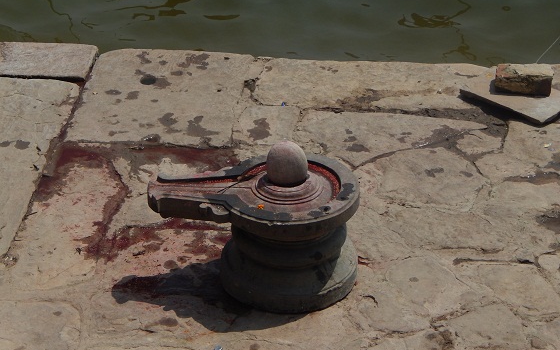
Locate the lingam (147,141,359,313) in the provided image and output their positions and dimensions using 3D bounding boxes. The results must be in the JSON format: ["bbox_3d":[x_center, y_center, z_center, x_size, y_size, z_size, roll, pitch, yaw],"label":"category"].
[{"bbox_3d":[-0.089,0.123,6.467,0.728,0.537,0.482,0,32,0],"label":"lingam"}]

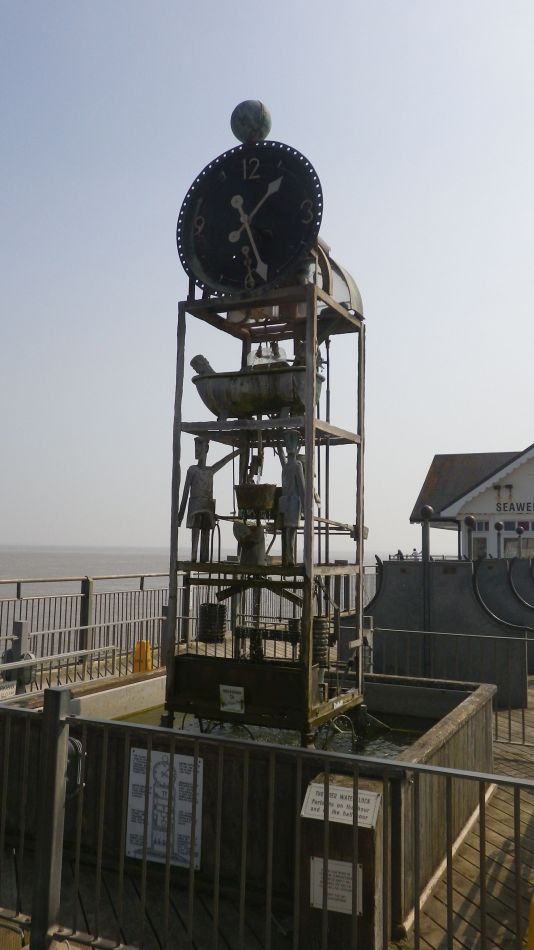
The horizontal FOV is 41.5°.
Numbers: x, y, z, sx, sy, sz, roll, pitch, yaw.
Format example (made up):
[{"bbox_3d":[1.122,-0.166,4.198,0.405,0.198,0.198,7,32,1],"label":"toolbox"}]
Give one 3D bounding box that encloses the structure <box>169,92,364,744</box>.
[{"bbox_3d":[0.037,-0.398,4.659,1.000,3.954,0.946,-2,-7,26],"label":"structure"}]

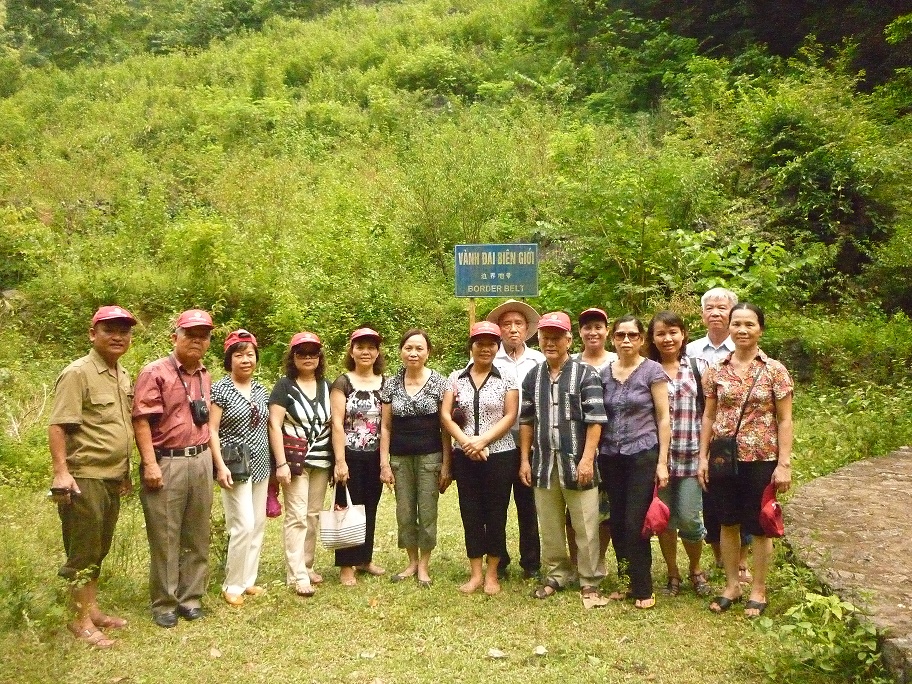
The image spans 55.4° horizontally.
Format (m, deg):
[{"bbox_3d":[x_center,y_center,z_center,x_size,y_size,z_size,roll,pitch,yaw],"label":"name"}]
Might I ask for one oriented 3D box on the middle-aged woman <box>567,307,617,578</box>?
[{"bbox_3d":[0.845,0.603,5.376,0.430,1.610,0.300,0,0,9],"label":"middle-aged woman"}]

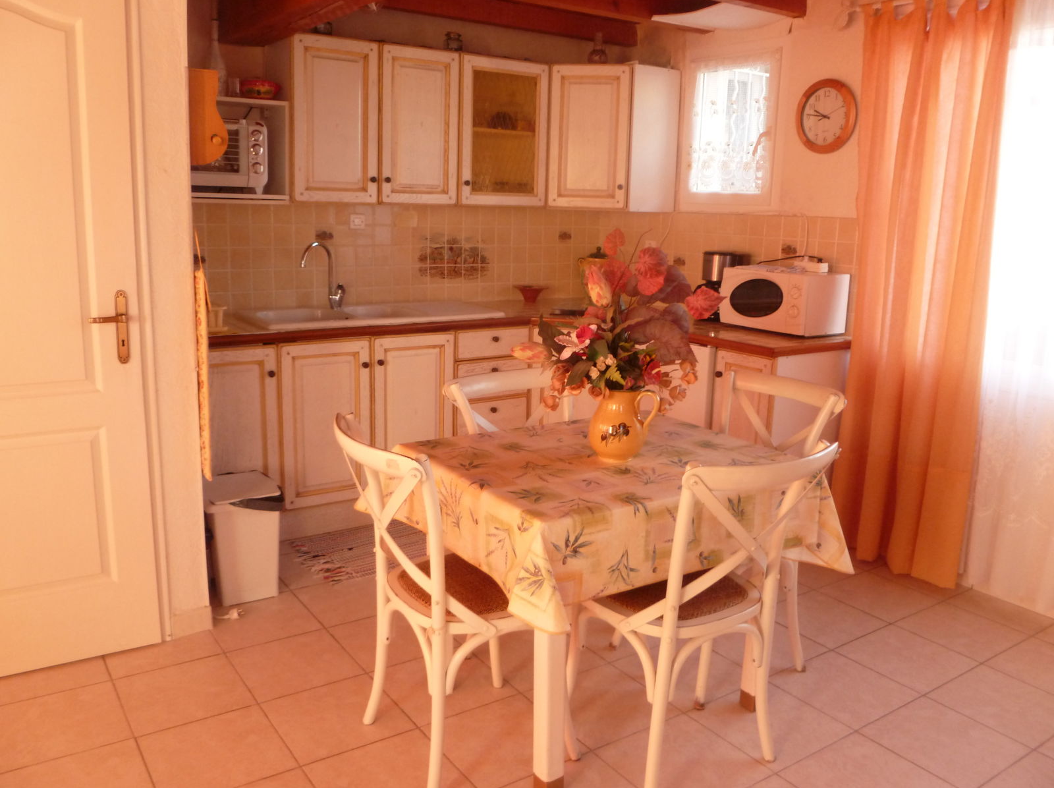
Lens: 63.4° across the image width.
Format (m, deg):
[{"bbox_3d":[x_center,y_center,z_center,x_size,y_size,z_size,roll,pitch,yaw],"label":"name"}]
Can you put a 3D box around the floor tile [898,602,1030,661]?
[{"bbox_3d":[1.501,0.823,2.949,0.330,0.010,0.330,-7,14,-34],"label":"floor tile"}]

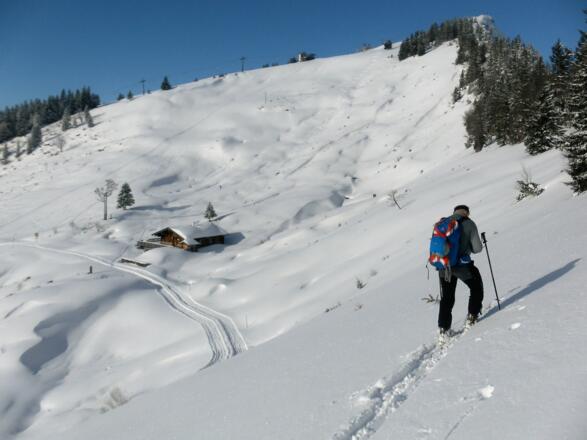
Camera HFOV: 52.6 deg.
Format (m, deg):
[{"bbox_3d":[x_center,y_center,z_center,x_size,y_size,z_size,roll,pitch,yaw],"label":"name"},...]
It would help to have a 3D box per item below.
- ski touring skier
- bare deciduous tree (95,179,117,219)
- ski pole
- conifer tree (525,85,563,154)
[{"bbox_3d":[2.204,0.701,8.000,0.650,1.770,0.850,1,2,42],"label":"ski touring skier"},{"bbox_3d":[-46.889,-5.113,148.000,5.400,10.400,5.200,0,1,0],"label":"bare deciduous tree"},{"bbox_3d":[2.771,0.731,8.275,0.080,1.120,0.080,-11,-3,0],"label":"ski pole"},{"bbox_3d":[21.908,-8.807,52.000,3.300,6.100,3.300,0,1,0],"label":"conifer tree"}]

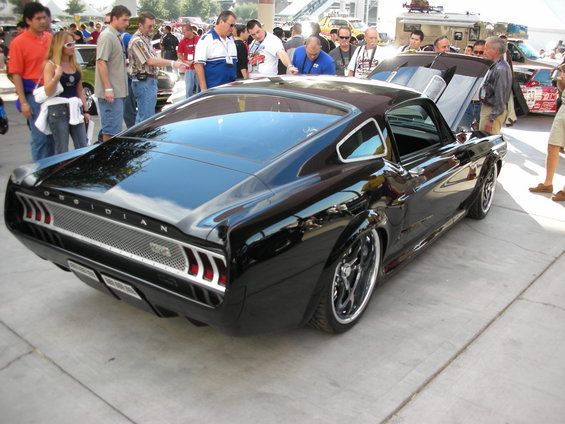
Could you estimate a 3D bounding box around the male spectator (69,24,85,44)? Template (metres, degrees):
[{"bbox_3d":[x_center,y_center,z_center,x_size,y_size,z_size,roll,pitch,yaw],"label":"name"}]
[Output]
[{"bbox_3d":[-6.150,-4.755,17.265,0.450,1.770,0.520,0,18,-6],"label":"male spectator"}]

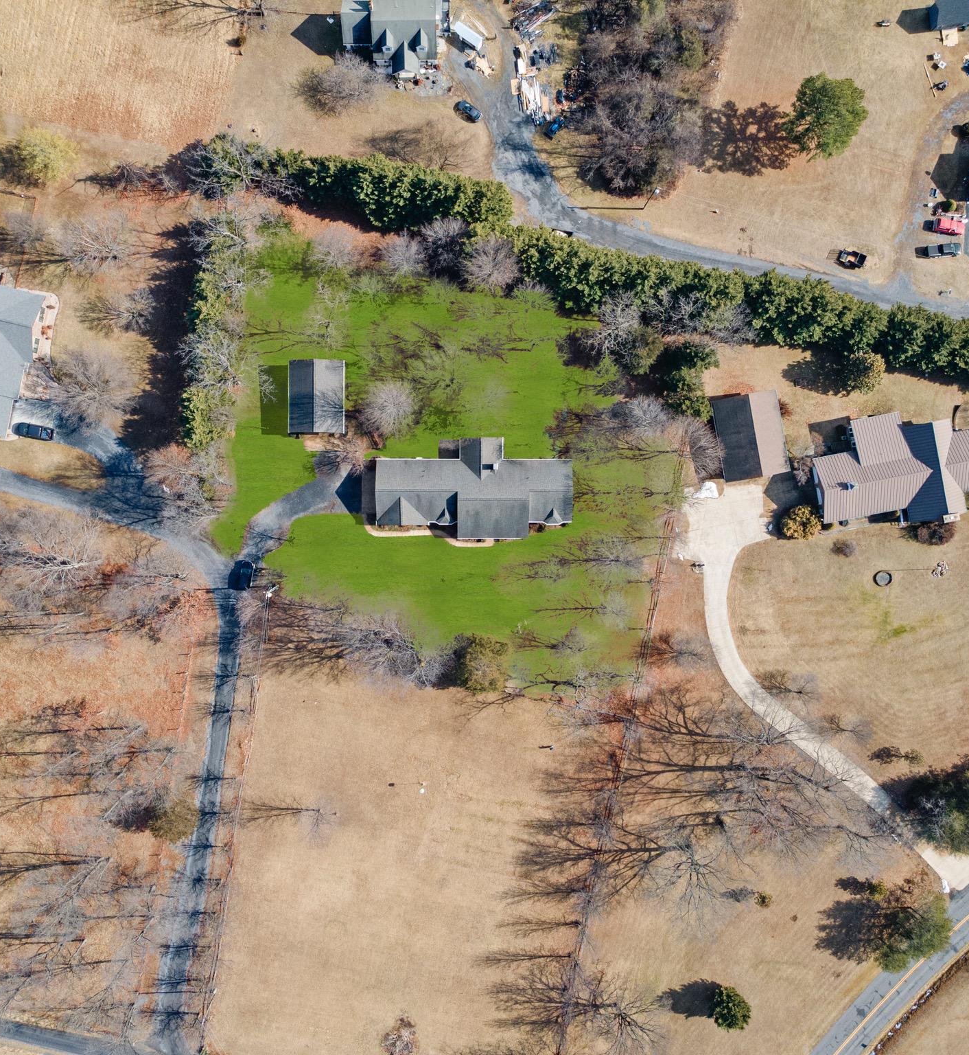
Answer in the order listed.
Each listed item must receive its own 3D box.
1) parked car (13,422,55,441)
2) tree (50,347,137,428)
[{"bbox_3d":[-70.702,-15.129,153.554,5.650,1.850,1.940,12,92,-1],"label":"parked car"},{"bbox_3d":[-59.826,-21.302,149.451,12.100,9.500,11.670,0,93,0],"label":"tree"}]

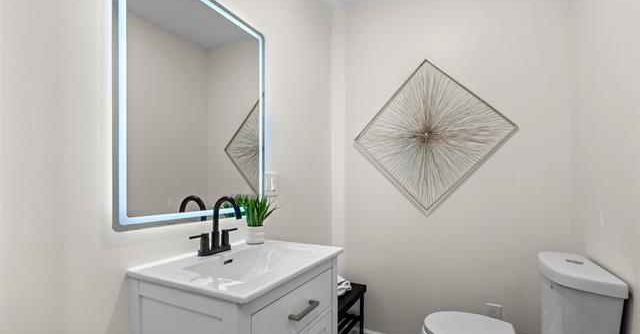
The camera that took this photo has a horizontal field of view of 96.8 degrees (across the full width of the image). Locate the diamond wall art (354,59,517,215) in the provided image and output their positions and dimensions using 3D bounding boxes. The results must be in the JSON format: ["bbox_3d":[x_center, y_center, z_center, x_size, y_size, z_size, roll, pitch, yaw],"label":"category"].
[{"bbox_3d":[0.693,-0.211,1.853,0.985,0.985,0.035,-1,-3,27],"label":"diamond wall art"}]

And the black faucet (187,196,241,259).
[{"bbox_3d":[-0.354,0.221,1.076,0.158,0.216,0.236,-1,-3,27],"label":"black faucet"}]

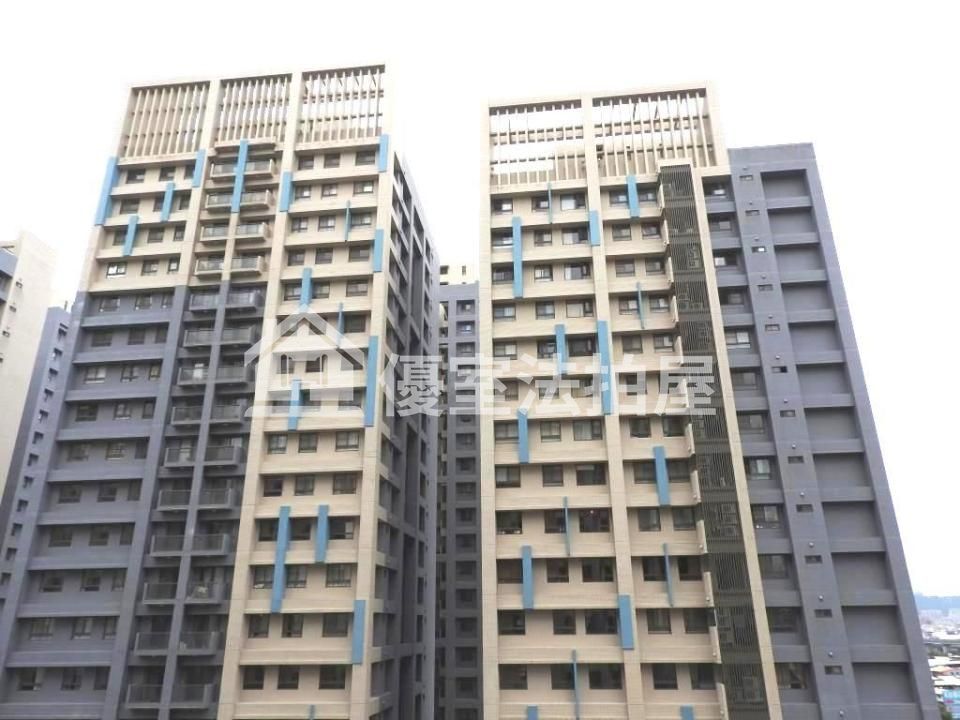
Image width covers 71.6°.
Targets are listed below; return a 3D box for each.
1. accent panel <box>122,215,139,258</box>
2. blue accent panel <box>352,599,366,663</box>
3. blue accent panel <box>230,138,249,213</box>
[{"bbox_3d":[-30.749,-10.912,58.688,0.690,4.080,0.220,-3,-21,5],"label":"accent panel"},{"bbox_3d":[-7.987,18.036,44.223,0.700,3.900,0.220,-3,-21,6],"label":"blue accent panel"},{"bbox_3d":[-20.857,-16.025,57.865,0.720,7.450,0.250,-3,-21,6],"label":"blue accent panel"}]

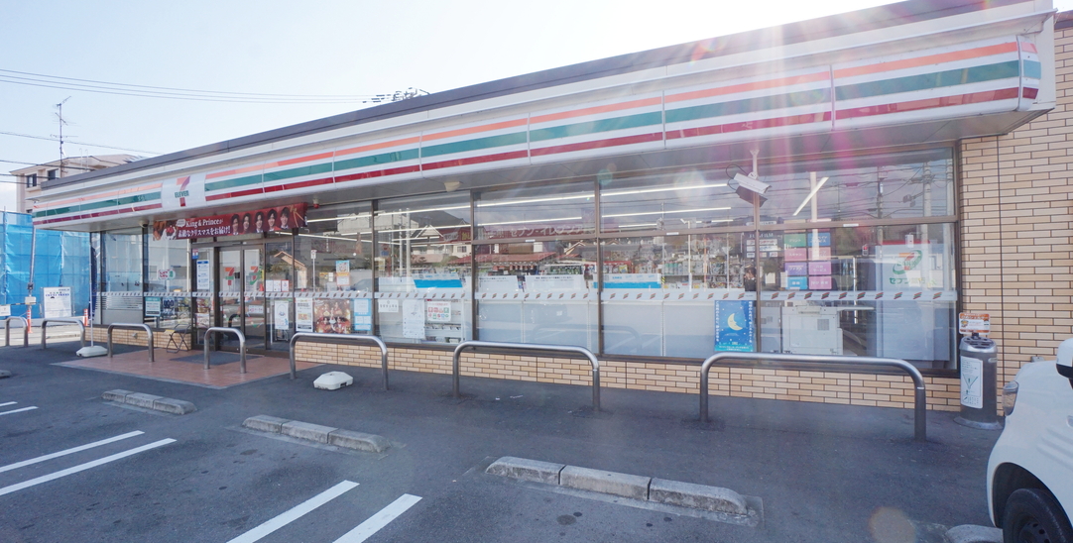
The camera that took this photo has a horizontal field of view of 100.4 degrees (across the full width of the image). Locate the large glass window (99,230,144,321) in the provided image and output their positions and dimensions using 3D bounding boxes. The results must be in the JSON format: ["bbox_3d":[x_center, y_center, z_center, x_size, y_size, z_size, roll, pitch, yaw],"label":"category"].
[{"bbox_3d":[-9.202,0.136,9.910,1.675,2.111,0.100,-1,0,23],"label":"large glass window"}]

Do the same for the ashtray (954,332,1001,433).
[{"bbox_3d":[3.988,0.978,4.038,0.330,0.794,0.330,-1,-1,23],"label":"ashtray"}]

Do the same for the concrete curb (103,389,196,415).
[{"bbox_3d":[-4.637,1.537,5.332,1.760,0.100,0.165,-1,-1,23],"label":"concrete curb"}]

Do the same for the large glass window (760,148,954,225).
[{"bbox_3d":[3.202,-0.846,4.581,1.671,0.648,0.100,-1,0,23],"label":"large glass window"}]

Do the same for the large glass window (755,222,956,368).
[{"bbox_3d":[3.369,0.281,4.756,1.743,1.523,0.100,-1,-1,23],"label":"large glass window"}]

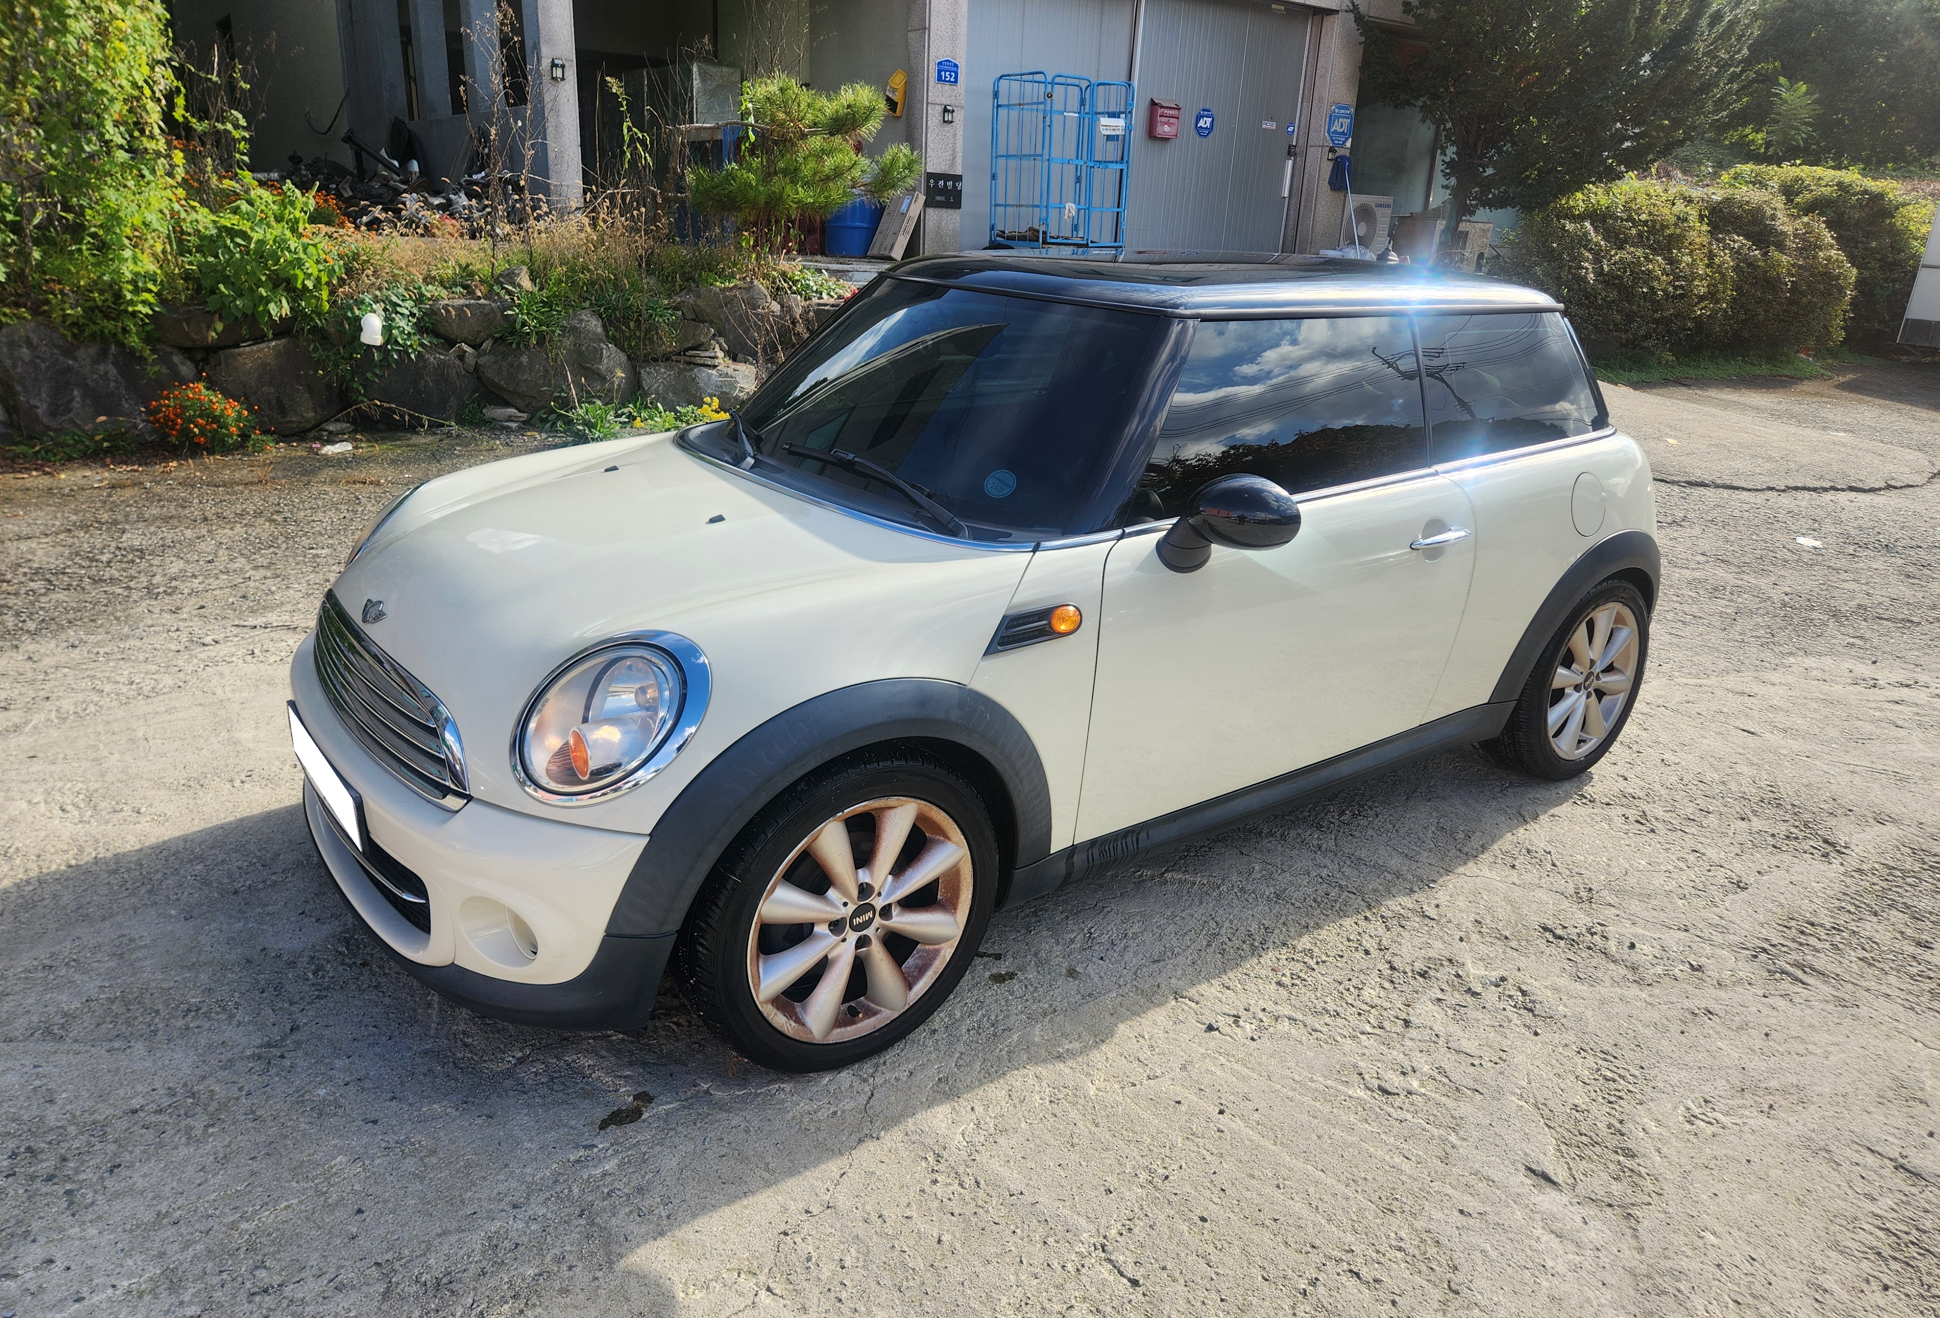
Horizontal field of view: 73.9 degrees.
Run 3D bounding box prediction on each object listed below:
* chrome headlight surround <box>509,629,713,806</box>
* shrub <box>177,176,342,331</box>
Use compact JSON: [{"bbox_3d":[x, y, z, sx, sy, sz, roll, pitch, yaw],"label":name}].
[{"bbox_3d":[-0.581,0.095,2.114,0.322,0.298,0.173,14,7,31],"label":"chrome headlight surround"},{"bbox_3d":[-4.471,-2.548,8.100,0.980,0.920,0.850,-12,24,-34],"label":"shrub"}]

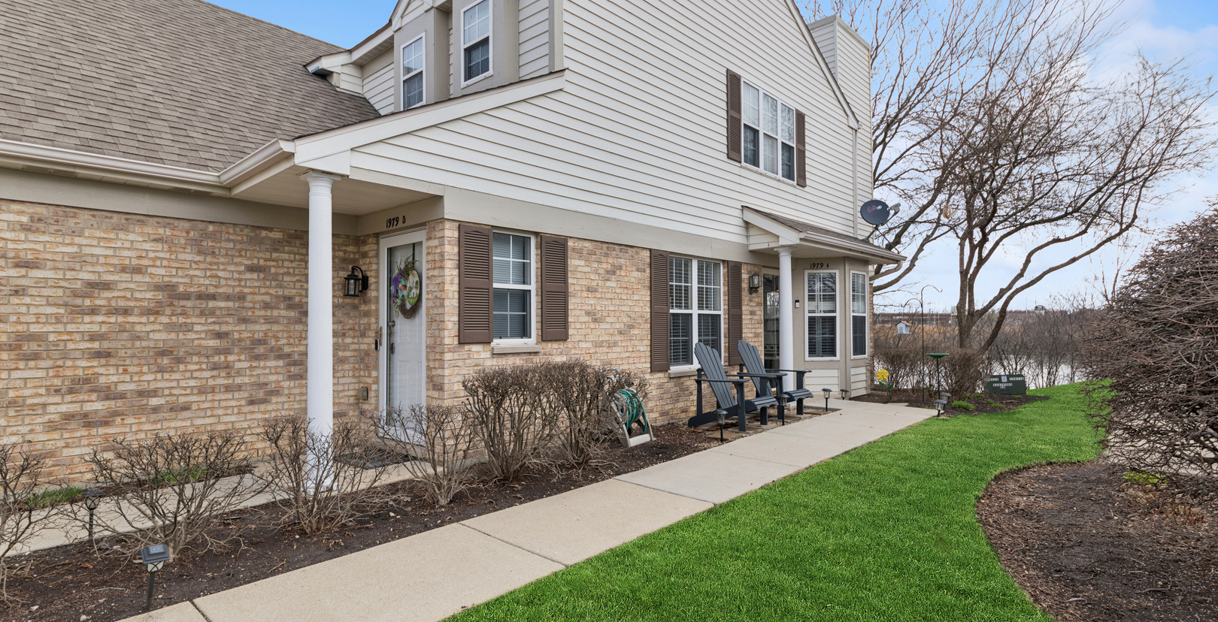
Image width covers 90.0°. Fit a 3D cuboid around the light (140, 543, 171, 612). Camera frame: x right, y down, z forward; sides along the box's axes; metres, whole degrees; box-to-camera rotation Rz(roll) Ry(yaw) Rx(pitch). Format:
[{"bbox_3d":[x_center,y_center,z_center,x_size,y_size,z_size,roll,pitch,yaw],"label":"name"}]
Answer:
[{"bbox_3d":[-2.102,1.228,2.802,0.106,0.305,0.106,6,0,43],"label":"light"}]

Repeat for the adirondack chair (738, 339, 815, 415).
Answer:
[{"bbox_3d":[2.249,0.918,8.232,0.870,0.975,0.740,-1,-2,42],"label":"adirondack chair"}]

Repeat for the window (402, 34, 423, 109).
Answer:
[{"bbox_3d":[-2.623,-3.171,8.192,0.625,0.970,0.080,-1,-2,43],"label":"window"}]

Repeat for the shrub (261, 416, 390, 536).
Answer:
[{"bbox_3d":[-1.784,1.034,3.875,0.776,0.716,0.776,-1,-2,43],"label":"shrub"}]

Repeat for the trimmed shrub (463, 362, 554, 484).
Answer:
[{"bbox_3d":[-0.842,0.922,5.065,0.760,0.955,0.760,0,-1,0],"label":"trimmed shrub"}]

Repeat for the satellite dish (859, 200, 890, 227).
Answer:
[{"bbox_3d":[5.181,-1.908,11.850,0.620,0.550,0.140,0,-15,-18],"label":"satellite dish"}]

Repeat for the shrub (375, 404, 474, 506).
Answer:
[{"bbox_3d":[-1.317,1.032,4.361,0.720,0.722,0.720,-1,-2,43],"label":"shrub"}]

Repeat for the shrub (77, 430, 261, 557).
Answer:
[{"bbox_3d":[-2.459,1.036,3.448,0.819,0.707,0.819,-1,-2,43],"label":"shrub"}]

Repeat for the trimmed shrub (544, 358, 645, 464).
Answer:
[{"bbox_3d":[-0.117,0.927,5.557,0.840,0.949,0.900,0,-1,0],"label":"trimmed shrub"}]

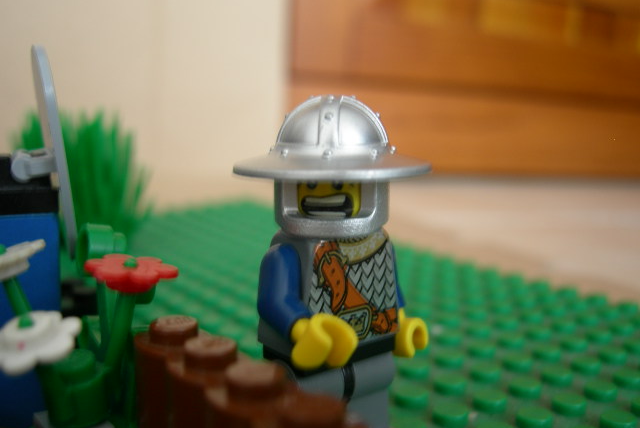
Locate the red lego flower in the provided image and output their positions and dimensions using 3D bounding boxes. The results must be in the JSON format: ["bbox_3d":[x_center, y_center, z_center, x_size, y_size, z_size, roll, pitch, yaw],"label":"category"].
[{"bbox_3d":[-0.021,0.007,0.077,0.010,0.002,0.010,6,9,-14],"label":"red lego flower"}]

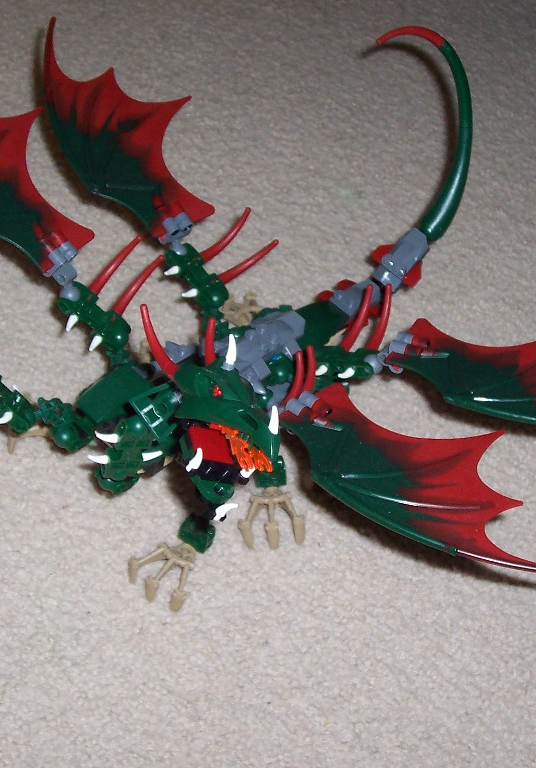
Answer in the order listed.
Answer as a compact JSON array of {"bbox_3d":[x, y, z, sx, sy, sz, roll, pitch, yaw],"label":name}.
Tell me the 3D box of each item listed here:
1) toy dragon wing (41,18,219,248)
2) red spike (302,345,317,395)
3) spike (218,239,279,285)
[{"bbox_3d":[-0.072,-0.139,0.712,0.079,0.015,0.157,-13,62,-25],"label":"toy dragon wing"},{"bbox_3d":[0.018,-0.005,0.598,0.009,0.038,0.005,-35,59,-30],"label":"red spike"},{"bbox_3d":[-0.009,-0.060,0.668,0.009,0.039,0.006,54,10,-4],"label":"spike"}]

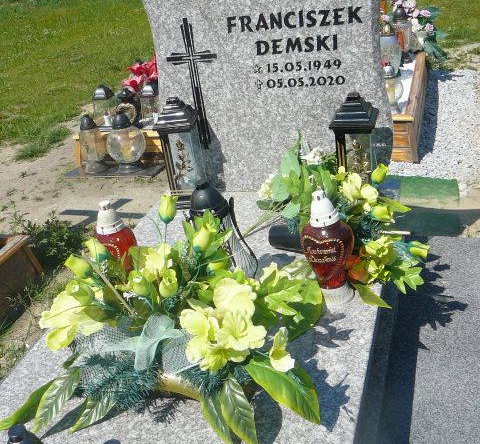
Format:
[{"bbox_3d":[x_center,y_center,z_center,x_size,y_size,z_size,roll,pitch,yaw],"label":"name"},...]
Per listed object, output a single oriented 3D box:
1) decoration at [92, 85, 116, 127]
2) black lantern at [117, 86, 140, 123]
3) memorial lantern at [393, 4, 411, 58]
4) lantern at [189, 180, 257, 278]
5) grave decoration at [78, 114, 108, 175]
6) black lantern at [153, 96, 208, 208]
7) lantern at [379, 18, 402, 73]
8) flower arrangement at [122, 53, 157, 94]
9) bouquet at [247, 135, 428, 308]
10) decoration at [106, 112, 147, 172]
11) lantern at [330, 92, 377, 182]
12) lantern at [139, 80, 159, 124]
[{"bbox_3d":[-0.760,-0.649,3.610,0.092,0.218,0.092,1,29,18],"label":"decoration"},{"bbox_3d":[-0.606,-0.620,3.516,0.110,0.211,0.105,1,29,18],"label":"black lantern"},{"bbox_3d":[1.130,-1.311,4.500,0.140,0.385,0.140,1,26,19],"label":"memorial lantern"},{"bbox_3d":[-0.071,0.043,1.776,0.160,0.316,0.160,1,29,19],"label":"lantern"},{"bbox_3d":[-0.807,-0.428,3.510,0.120,0.317,0.115,1,29,18],"label":"grave decoration"},{"bbox_3d":[-0.198,-0.251,2.297,0.137,0.388,0.143,-1,28,15],"label":"black lantern"},{"bbox_3d":[0.974,-1.126,4.200,0.150,0.350,0.150,1,26,19],"label":"lantern"},{"bbox_3d":[-0.493,-0.783,3.558,0.290,0.250,0.240,1,29,18],"label":"flower arrangement"},{"bbox_3d":[0.276,-0.022,1.920,0.480,0.300,0.420,1,26,19],"label":"bouquet"},{"bbox_3d":[-0.615,-0.429,3.438,0.212,0.334,0.212,1,29,18],"label":"decoration"},{"bbox_3d":[0.375,-0.222,2.064,0.137,0.388,0.143,2,29,21],"label":"lantern"},{"bbox_3d":[-0.529,-0.705,3.850,0.125,0.280,0.125,1,26,19],"label":"lantern"}]

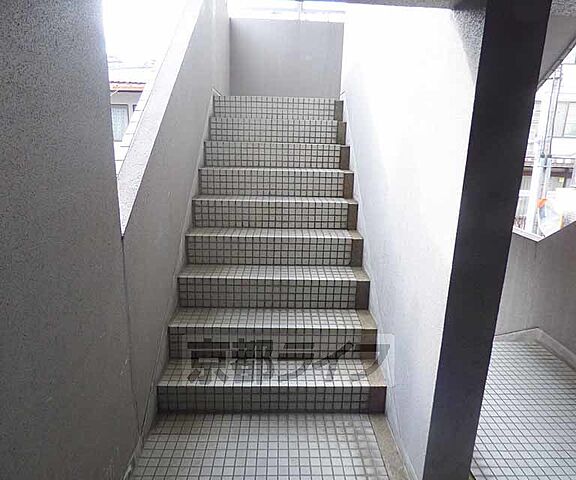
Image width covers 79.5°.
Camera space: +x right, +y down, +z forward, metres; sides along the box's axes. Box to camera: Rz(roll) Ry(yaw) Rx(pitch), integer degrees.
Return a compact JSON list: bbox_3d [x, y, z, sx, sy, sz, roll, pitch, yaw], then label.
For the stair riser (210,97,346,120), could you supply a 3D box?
[{"bbox_3d":[-0.086,-1.224,3.258,1.200,0.187,0.050,1,17,-2],"label":"stair riser"}]

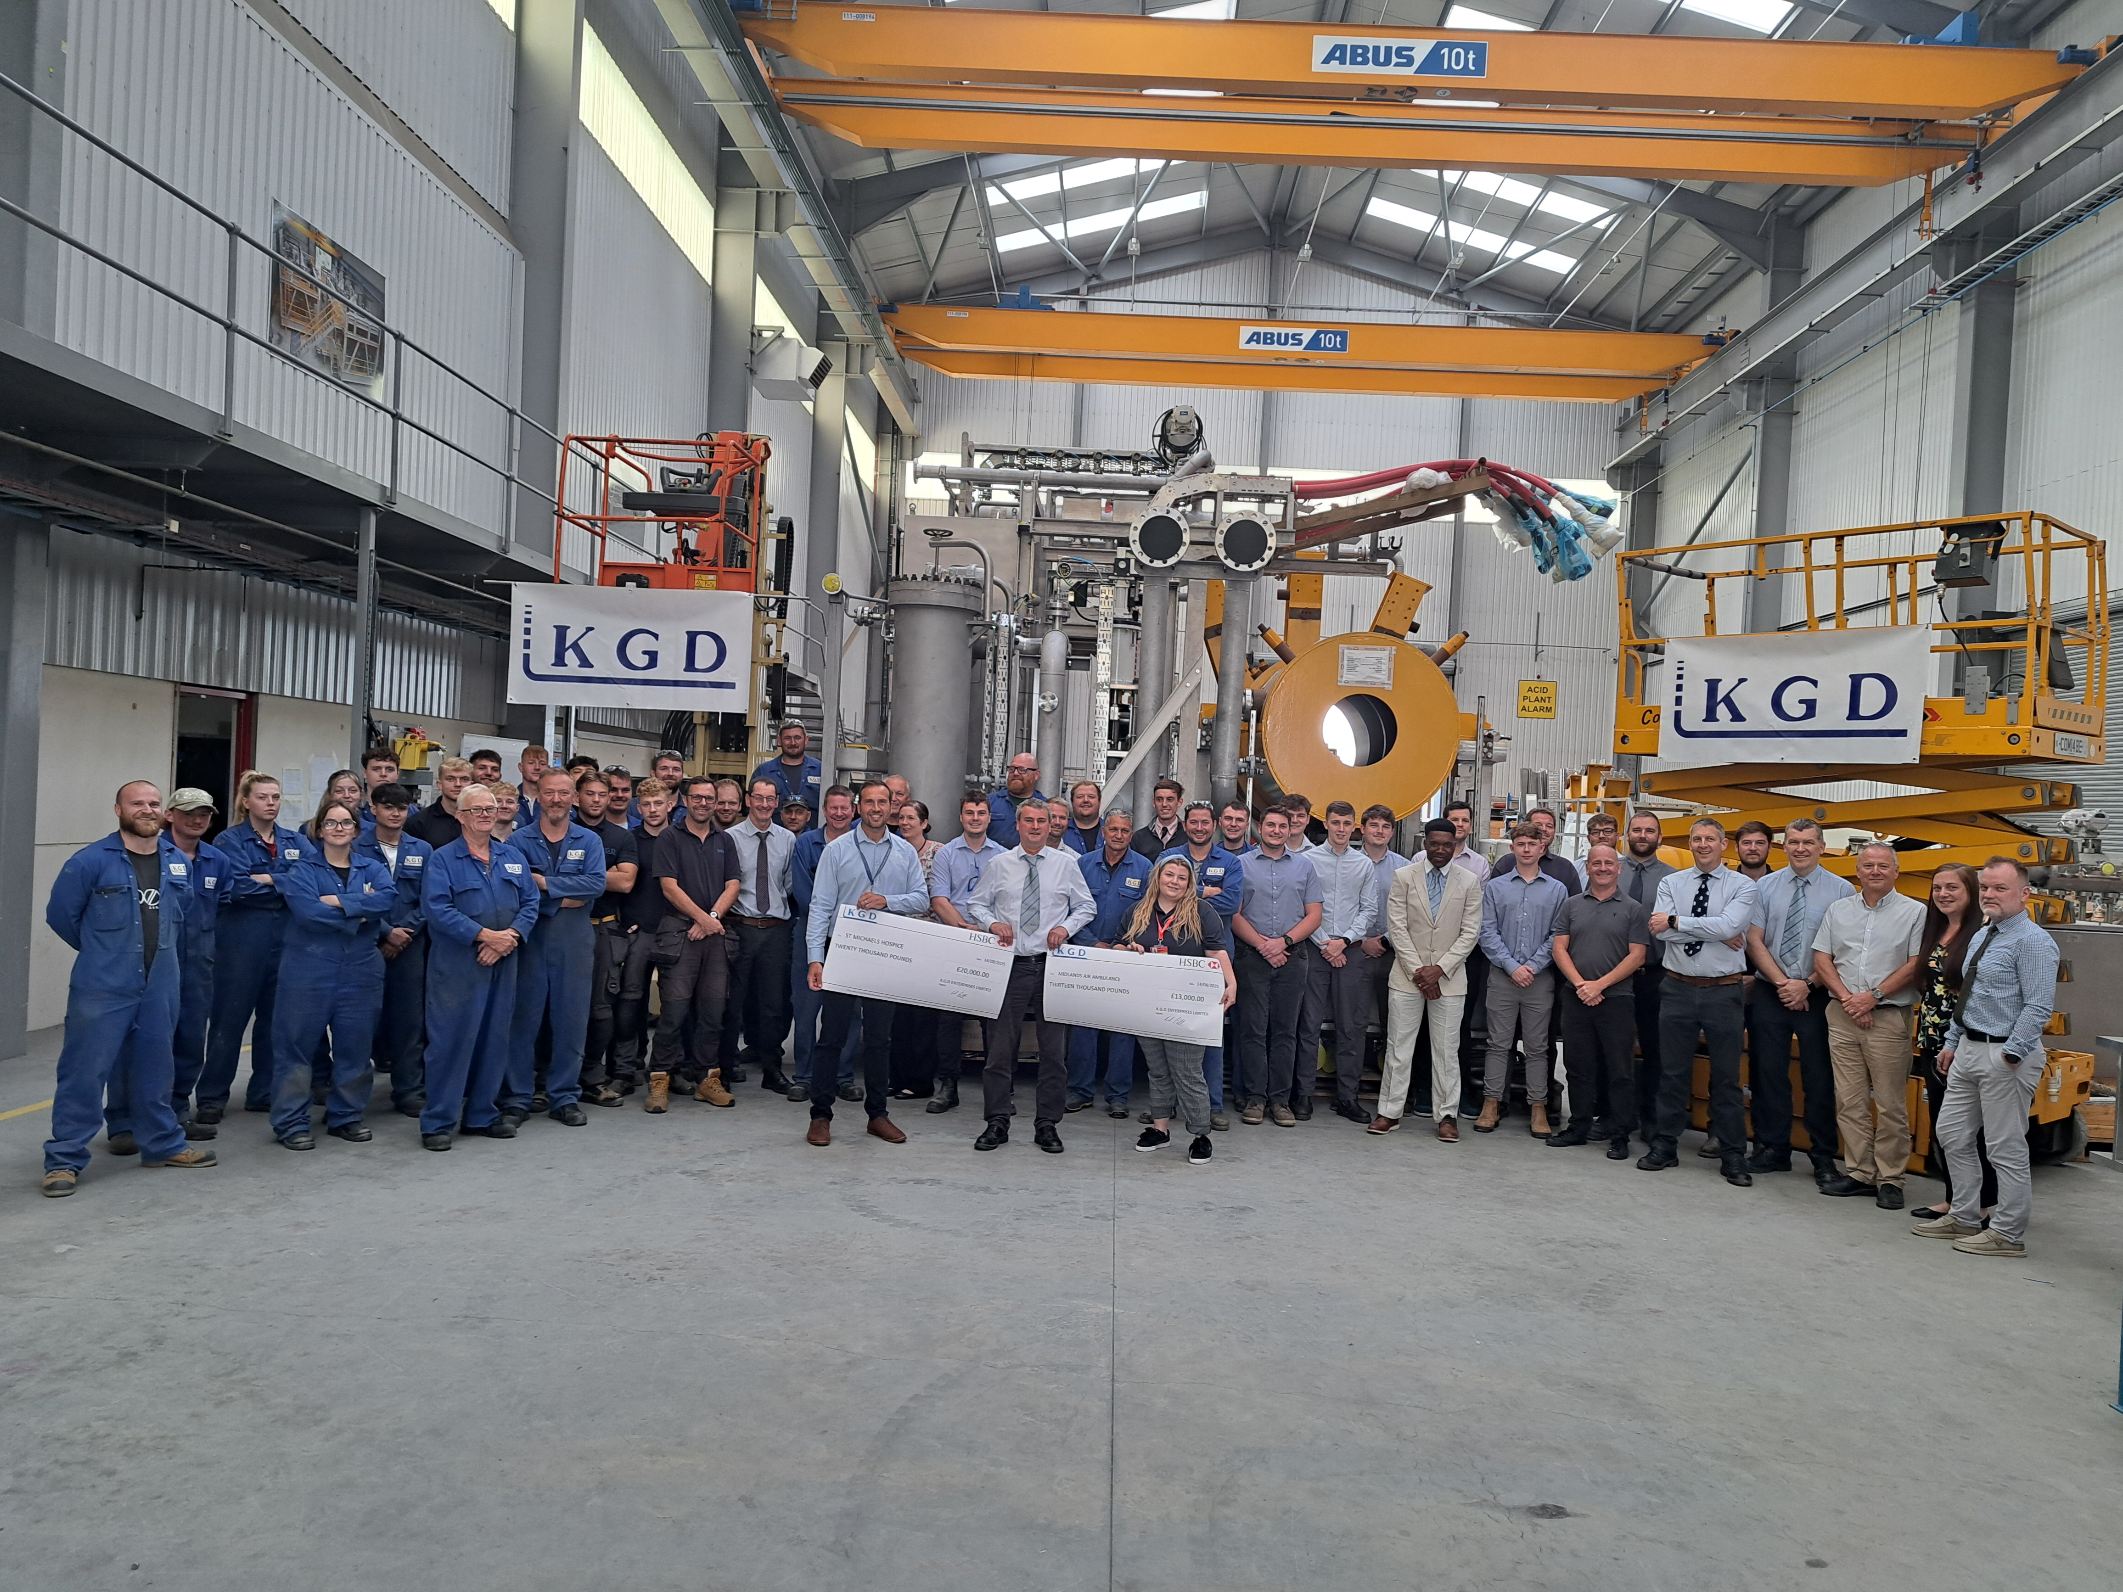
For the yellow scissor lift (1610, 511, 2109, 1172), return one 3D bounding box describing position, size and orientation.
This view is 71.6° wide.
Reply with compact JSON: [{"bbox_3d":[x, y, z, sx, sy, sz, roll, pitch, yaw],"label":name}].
[{"bbox_3d":[4.661,0.283,8.867,1.150,3.550,2.450,3,0,-38],"label":"yellow scissor lift"}]

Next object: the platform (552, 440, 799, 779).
[{"bbox_3d":[-2.552,-0.302,10.002,1.380,4.000,1.600,3,0,2],"label":"platform"}]

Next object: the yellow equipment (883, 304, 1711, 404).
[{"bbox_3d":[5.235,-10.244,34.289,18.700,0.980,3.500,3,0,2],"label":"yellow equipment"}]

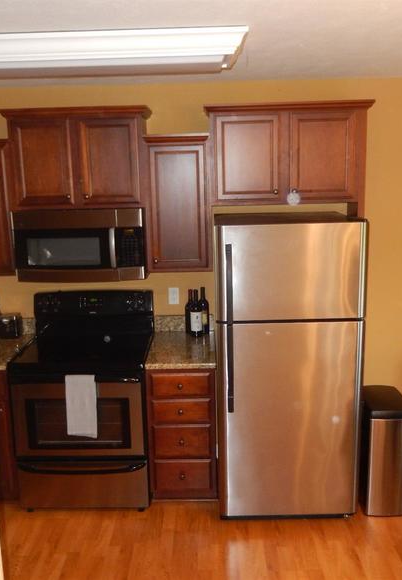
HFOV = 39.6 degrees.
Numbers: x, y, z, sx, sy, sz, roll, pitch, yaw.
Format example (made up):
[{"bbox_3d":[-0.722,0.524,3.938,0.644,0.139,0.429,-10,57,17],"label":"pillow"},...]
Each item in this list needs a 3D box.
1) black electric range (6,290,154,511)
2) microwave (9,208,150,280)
[{"bbox_3d":[-0.683,0.657,3.438,0.757,1.200,0.670,-1,12,1],"label":"black electric range"},{"bbox_3d":[-0.689,-0.291,3.365,0.749,0.403,0.395,-1,11,1],"label":"microwave"}]

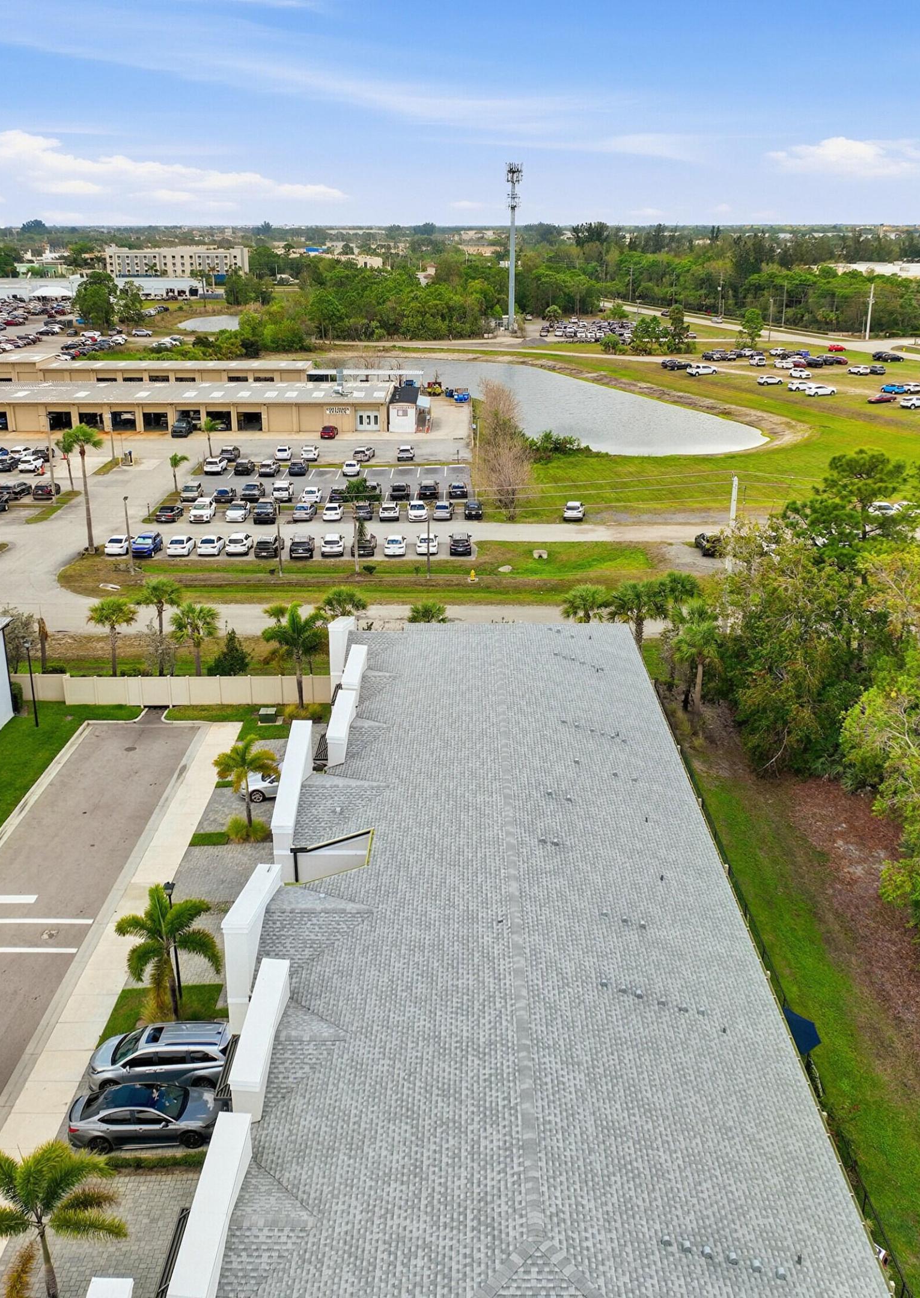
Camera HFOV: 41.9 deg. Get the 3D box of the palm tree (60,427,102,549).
[{"bbox_3d":[-31.643,-13.646,102.886,2.957,11.160,2.957,-6,20,-16],"label":"palm tree"}]

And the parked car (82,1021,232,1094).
[{"bbox_3d":[-9.800,13.560,39.966,5.180,1.760,1.990,0,19,0],"label":"parked car"}]

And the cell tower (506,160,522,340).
[{"bbox_3d":[13.800,-103.373,310.291,4.400,41.800,4.400,0,19,0],"label":"cell tower"}]

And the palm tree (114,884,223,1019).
[{"bbox_3d":[-10.144,10.754,41.987,3.455,5.738,3.455,-5,20,-15],"label":"palm tree"}]

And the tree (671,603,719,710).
[{"bbox_3d":[13.750,0.644,69.499,2.800,6.400,2.800,0,19,0],"label":"tree"}]

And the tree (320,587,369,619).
[{"bbox_3d":[-7.016,-0.804,73.479,2.950,6.266,2.950,0,20,0],"label":"tree"}]

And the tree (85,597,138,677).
[{"bbox_3d":[-20.950,-0.249,72.471,3.000,6.100,3.000,0,19,0],"label":"tree"}]

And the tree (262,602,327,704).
[{"bbox_3d":[-9.502,0.442,69.962,3.744,6.538,3.744,-3,20,-8],"label":"tree"}]

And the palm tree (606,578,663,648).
[{"bbox_3d":[10.400,-0.586,71.927,3.500,7.100,3.500,0,19,0],"label":"palm tree"}]

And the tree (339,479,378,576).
[{"bbox_3d":[-7.834,-9.960,97.325,2.936,7.917,2.731,-2,20,-4],"label":"tree"}]

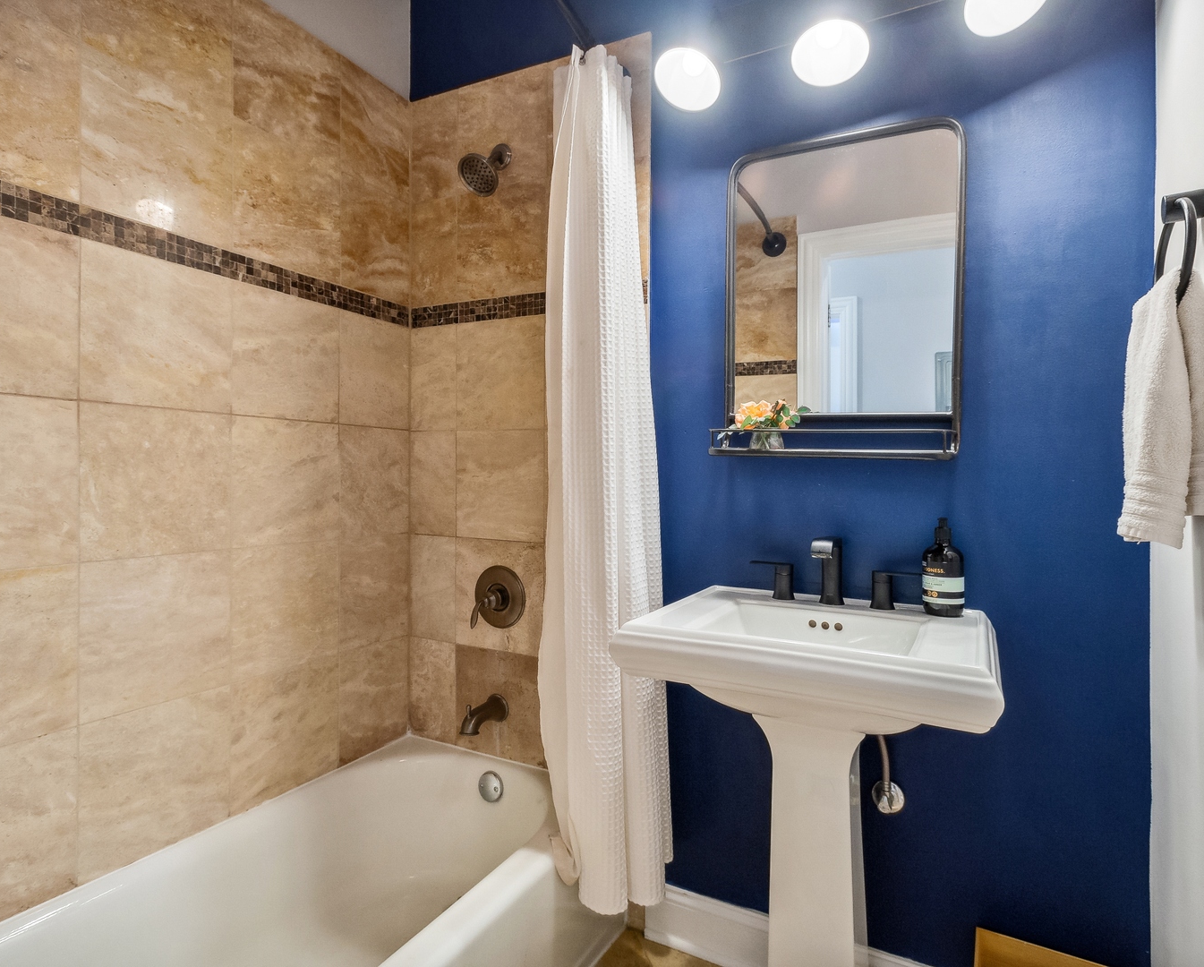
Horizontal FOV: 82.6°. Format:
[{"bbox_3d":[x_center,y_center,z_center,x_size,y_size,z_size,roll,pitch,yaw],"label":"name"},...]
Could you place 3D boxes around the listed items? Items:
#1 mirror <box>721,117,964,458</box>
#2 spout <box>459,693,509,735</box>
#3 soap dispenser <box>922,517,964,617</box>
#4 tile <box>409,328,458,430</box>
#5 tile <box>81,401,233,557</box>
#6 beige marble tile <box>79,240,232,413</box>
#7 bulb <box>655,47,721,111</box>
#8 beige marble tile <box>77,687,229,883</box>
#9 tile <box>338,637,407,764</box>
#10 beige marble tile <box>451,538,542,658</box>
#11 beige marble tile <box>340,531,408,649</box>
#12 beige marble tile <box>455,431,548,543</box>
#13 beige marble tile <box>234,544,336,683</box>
[{"bbox_3d":[0.493,-0.409,1.464,0.495,0.700,0.115,1,0,27],"label":"mirror"},{"bbox_3d":[-0.322,0.625,1.848,0.074,0.084,0.152,1,1,28],"label":"spout"},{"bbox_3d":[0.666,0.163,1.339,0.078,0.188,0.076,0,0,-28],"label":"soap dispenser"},{"bbox_3d":[-0.497,-0.310,2.034,0.175,0.305,0.011,1,0,27],"label":"tile"},{"bbox_3d":[-0.918,-0.003,1.425,0.014,0.302,0.300,1,0,28],"label":"tile"},{"bbox_3d":[-0.924,-0.312,1.438,0.011,0.305,0.302,1,0,28],"label":"beige marble tile"},{"bbox_3d":[0.179,-0.847,1.435,0.130,0.120,0.130,1,0,0],"label":"bulb"},{"bbox_3d":[-0.922,0.606,1.427,0.014,0.298,0.300,1,0,28],"label":"beige marble tile"},{"bbox_3d":[-0.654,0.612,1.961,0.011,0.297,0.259,1,0,28],"label":"tile"},{"bbox_3d":[-0.285,0.305,1.914,0.299,0.303,0.014,1,0,28],"label":"beige marble tile"},{"bbox_3d":[-0.651,0.304,1.955,0.010,0.306,0.264,1,1,28],"label":"beige marble tile"},{"bbox_3d":[-0.284,0.001,1.918,0.302,0.305,0.010,1,1,28],"label":"beige marble tile"},{"bbox_3d":[-0.779,0.303,1.696,0.014,0.303,0.302,1,0,28],"label":"beige marble tile"}]

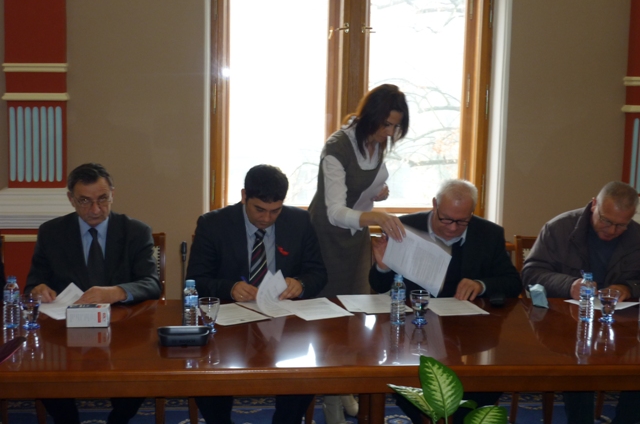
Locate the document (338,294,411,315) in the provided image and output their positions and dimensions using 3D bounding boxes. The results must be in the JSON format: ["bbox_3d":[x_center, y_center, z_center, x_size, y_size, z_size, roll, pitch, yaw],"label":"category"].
[{"bbox_3d":[0.221,0.385,4.050,0.270,0.005,0.320,0,7,-11],"label":"document"}]

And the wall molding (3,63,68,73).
[{"bbox_3d":[-1.613,-0.818,5.445,0.375,0.054,0.070,1,7,-5],"label":"wall molding"}]

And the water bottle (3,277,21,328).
[{"bbox_3d":[-1.127,0.328,3.512,0.059,0.192,0.059,-1,8,-18],"label":"water bottle"}]

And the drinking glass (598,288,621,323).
[{"bbox_3d":[1.156,0.378,3.824,0.077,0.122,0.077,4,8,17],"label":"drinking glass"}]

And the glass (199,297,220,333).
[{"bbox_3d":[-0.404,0.378,3.533,0.077,0.122,0.077,1,7,-6],"label":"glass"}]

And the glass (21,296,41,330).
[{"bbox_3d":[-1.057,0.364,3.514,0.077,0.122,0.077,-1,8,-17],"label":"glass"}]

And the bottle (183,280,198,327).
[{"bbox_3d":[-0.479,0.336,3.575,0.059,0.192,0.059,0,7,-8],"label":"bottle"}]

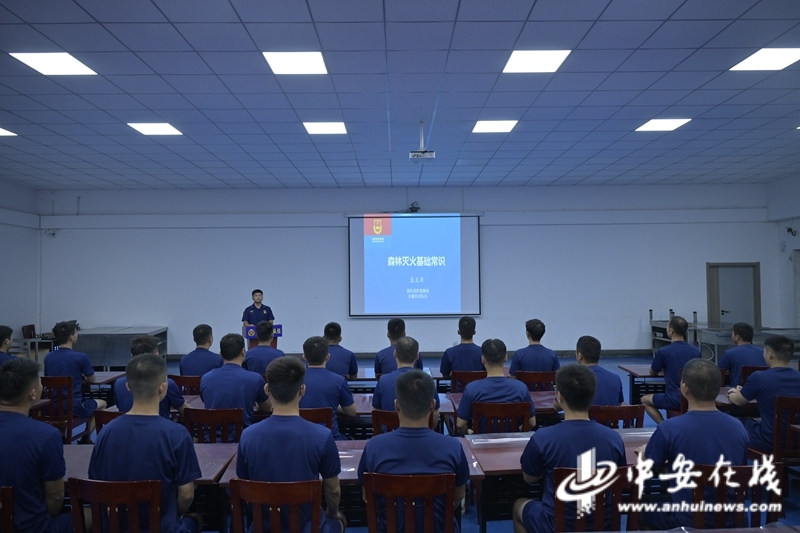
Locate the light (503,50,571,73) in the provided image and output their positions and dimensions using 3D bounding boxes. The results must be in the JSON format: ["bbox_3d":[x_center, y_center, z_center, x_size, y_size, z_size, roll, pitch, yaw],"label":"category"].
[{"bbox_3d":[1.361,-2.075,5.808,0.585,0.050,0.585,0,-2,0],"label":"light"}]

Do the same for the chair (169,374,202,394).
[{"bbox_3d":[-1.875,1.416,5.335,0.420,0.880,0.500,-1,-2,0],"label":"chair"}]

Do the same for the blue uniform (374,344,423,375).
[{"bbox_3d":[-0.017,1.059,5.468,0.460,0.647,0.360,-1,-2,0],"label":"blue uniform"}]

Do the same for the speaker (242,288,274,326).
[{"bbox_3d":[-2.176,1.161,8.854,0.500,1.630,0.360,0,-2,-17],"label":"speaker"}]

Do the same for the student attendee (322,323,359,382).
[{"bbox_3d":[-0.647,1.222,5.712,0.520,1.350,0.760,0,-2,0],"label":"student attendee"}]

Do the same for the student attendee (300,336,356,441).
[{"bbox_3d":[-0.555,1.137,4.021,0.500,1.326,0.680,-1,-2,2],"label":"student attendee"}]

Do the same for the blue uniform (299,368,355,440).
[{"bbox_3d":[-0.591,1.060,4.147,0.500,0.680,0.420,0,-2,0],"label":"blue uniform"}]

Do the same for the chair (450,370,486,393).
[{"bbox_3d":[0.662,1.425,5.592,0.430,0.890,0.500,0,-2,0],"label":"chair"}]

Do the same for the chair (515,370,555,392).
[{"bbox_3d":[1.288,1.433,5.643,0.420,0.890,0.510,0,-2,0],"label":"chair"}]

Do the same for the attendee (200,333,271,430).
[{"bbox_3d":[-1.197,1.169,4.258,0.530,1.350,0.760,-1,-2,3],"label":"attendee"}]

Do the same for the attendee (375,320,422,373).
[{"bbox_3d":[-0.022,1.206,5.716,0.520,1.370,0.760,0,-2,0],"label":"attendee"}]

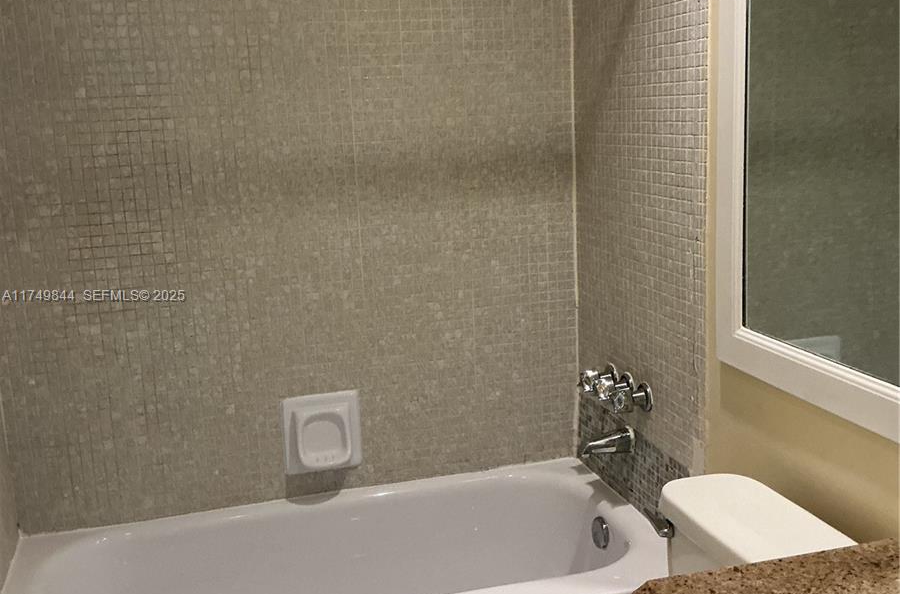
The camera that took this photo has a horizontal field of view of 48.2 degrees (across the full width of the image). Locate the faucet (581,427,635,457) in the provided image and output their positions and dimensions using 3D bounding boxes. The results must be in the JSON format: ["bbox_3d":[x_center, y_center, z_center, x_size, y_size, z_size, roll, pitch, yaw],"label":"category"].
[{"bbox_3d":[0.388,0.361,2.488,0.136,0.064,0.055,-5,11,-14],"label":"faucet"}]

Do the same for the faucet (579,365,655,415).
[{"bbox_3d":[0.404,0.220,2.470,0.090,0.067,0.268,-5,11,-14],"label":"faucet"}]

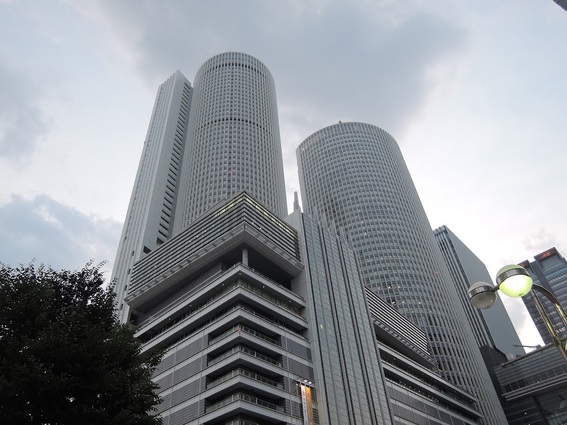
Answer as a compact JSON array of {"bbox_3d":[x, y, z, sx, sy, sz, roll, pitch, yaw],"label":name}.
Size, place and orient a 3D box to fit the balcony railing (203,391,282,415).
[{"bbox_3d":[-7.399,39.267,91.029,9.300,1.400,11.500,-35,-51,27],"label":"balcony railing"}]

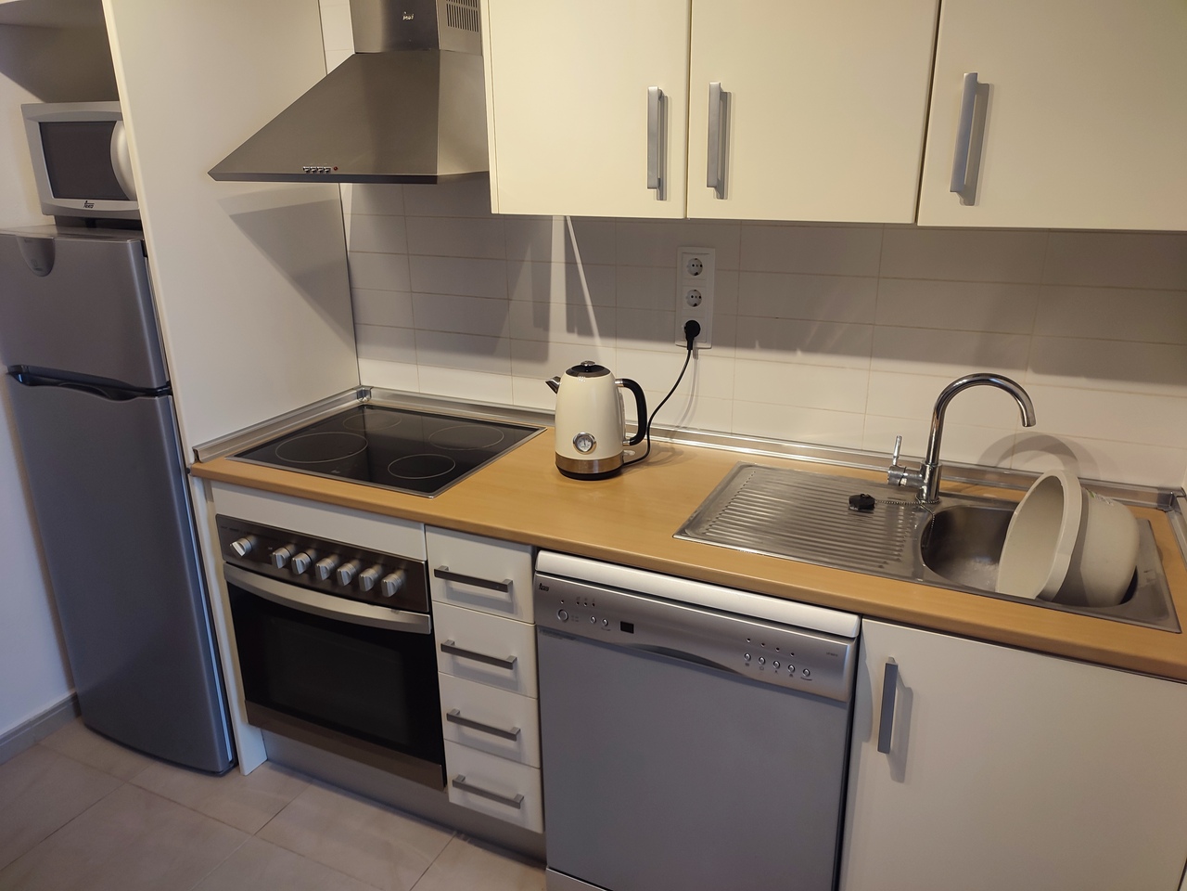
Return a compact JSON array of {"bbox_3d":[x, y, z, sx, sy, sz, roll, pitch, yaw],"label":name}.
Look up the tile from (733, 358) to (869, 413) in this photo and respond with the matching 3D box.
[{"bbox_3d":[0.468,-0.136,1.942,0.299,0.098,0.010,8,21,24],"label":"tile"}]

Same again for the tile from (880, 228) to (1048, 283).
[{"bbox_3d":[0.741,-0.383,1.731,0.300,0.098,0.010,8,21,24],"label":"tile"}]

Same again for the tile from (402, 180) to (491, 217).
[{"bbox_3d":[-0.354,-0.627,2.165,0.298,0.098,0.010,8,21,24],"label":"tile"}]

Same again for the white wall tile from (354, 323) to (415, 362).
[{"bbox_3d":[-0.581,-0.284,2.411,0.205,0.098,0.010,8,21,24],"label":"white wall tile"}]

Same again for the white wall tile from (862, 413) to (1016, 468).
[{"bbox_3d":[0.746,-0.007,1.861,0.300,0.092,0.010,8,21,24],"label":"white wall tile"}]

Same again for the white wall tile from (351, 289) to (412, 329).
[{"bbox_3d":[-0.586,-0.381,2.388,0.210,0.098,0.010,8,21,24],"label":"white wall tile"}]

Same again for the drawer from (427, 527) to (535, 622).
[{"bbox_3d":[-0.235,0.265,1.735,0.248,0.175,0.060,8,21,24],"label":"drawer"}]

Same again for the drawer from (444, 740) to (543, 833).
[{"bbox_3d":[-0.125,0.682,2.079,0.244,0.174,0.510,8,21,24],"label":"drawer"}]

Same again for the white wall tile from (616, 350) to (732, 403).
[{"bbox_3d":[0.195,-0.175,2.064,0.299,0.098,0.010,8,21,24],"label":"white wall tile"}]

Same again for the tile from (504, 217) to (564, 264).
[{"bbox_3d":[-0.081,-0.494,2.077,0.298,0.098,0.010,8,21,24],"label":"tile"}]

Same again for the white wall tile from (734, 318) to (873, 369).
[{"bbox_3d":[0.465,-0.230,1.899,0.298,0.098,0.010,8,21,24],"label":"white wall tile"}]

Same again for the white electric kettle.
[{"bbox_3d":[0.007,-0.063,1.894,0.223,0.248,0.151,2,19,7],"label":"white electric kettle"}]

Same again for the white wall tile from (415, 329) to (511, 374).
[{"bbox_3d":[-0.348,-0.251,2.297,0.298,0.098,0.010,8,21,24],"label":"white wall tile"}]

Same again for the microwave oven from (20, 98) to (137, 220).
[{"bbox_3d":[-1.105,-0.717,2.186,0.470,0.285,0.360,8,21,24],"label":"microwave oven"}]

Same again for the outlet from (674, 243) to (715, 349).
[{"bbox_3d":[0.235,-0.338,1.975,0.087,0.226,0.015,8,21,24],"label":"outlet"}]

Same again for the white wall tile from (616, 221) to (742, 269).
[{"bbox_3d":[0.190,-0.456,1.955,0.298,0.098,0.010,8,21,24],"label":"white wall tile"}]

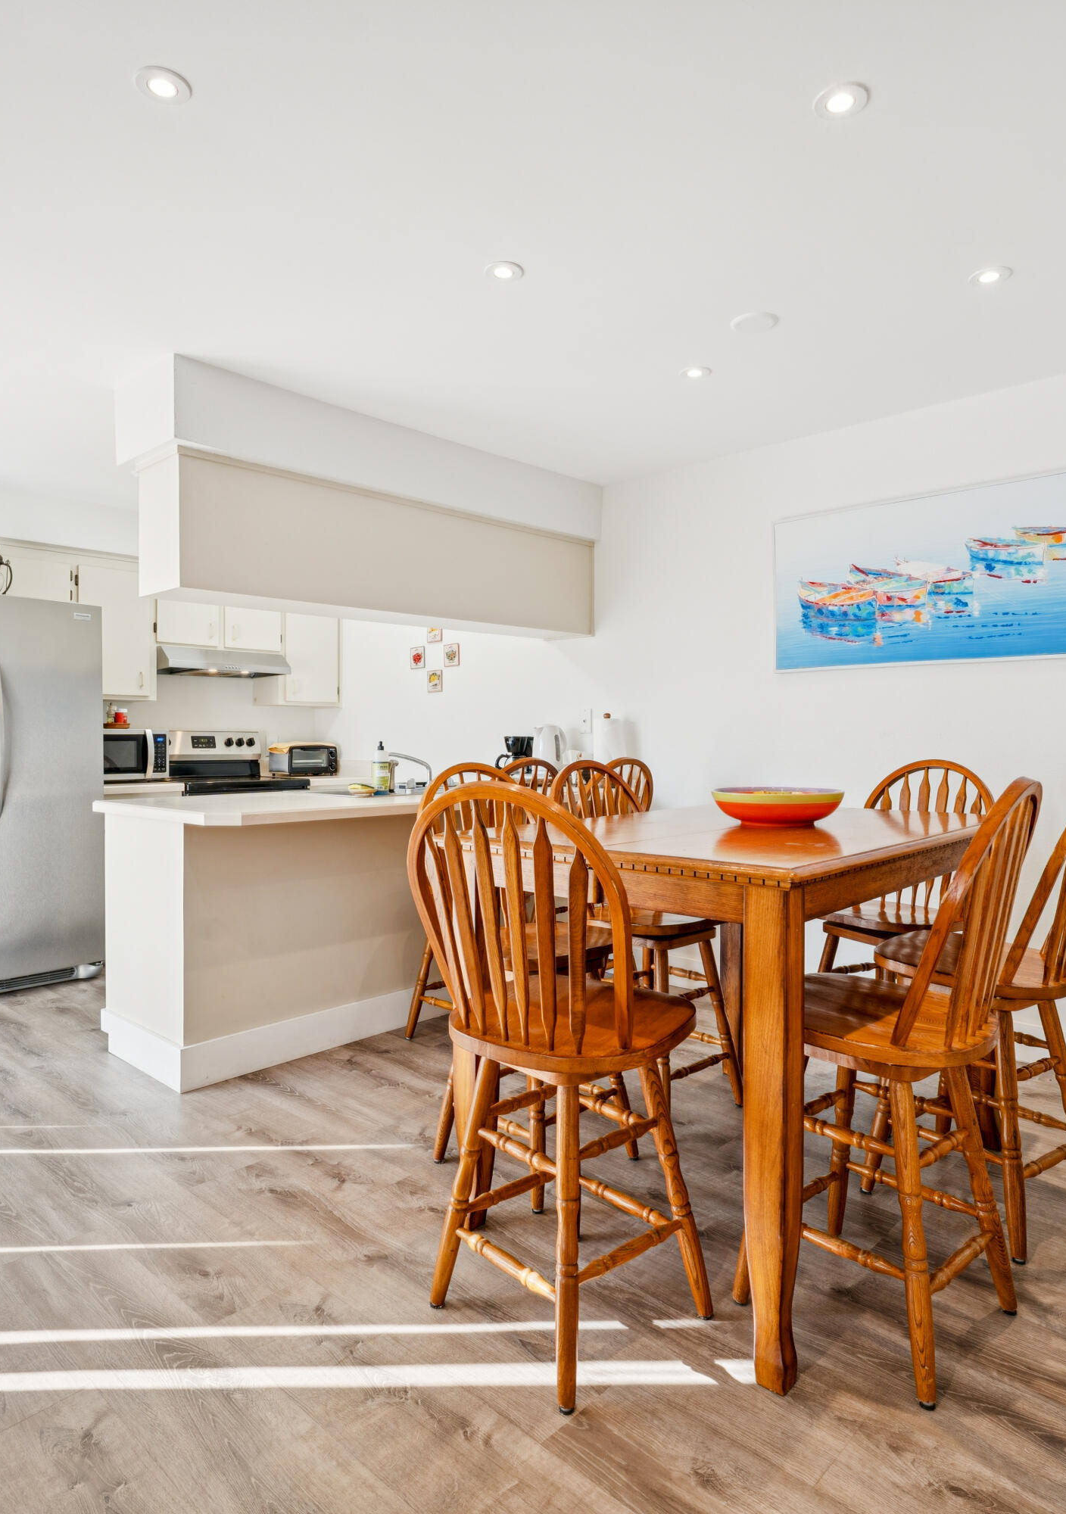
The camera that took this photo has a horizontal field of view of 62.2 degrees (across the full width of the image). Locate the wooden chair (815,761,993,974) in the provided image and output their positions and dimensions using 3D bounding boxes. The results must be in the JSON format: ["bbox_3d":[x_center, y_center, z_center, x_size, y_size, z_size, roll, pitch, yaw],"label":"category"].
[{"bbox_3d":[1.138,0.541,2.745,0.445,1.065,0.530,1,2,43],"label":"wooden chair"}]

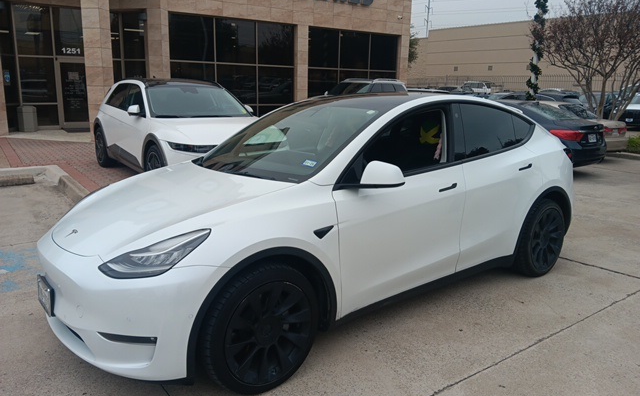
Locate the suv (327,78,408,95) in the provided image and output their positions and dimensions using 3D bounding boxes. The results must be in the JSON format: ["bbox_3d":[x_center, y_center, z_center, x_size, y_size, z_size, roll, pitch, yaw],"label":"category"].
[{"bbox_3d":[1.470,-3.200,16.400,1.900,1.700,4.750,8,14,32],"label":"suv"}]

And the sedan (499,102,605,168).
[{"bbox_3d":[3.970,-1.530,11.460,1.830,1.460,4.800,-8,15,-37],"label":"sedan"}]

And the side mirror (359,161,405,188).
[{"bbox_3d":[0.366,-0.146,2.807,0.160,0.160,0.230,-8,15,-37],"label":"side mirror"}]

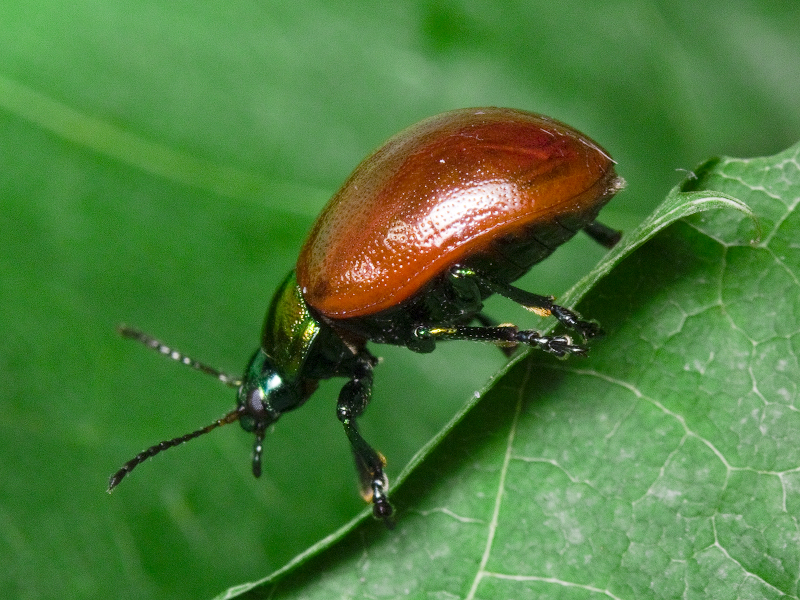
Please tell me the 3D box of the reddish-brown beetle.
[{"bbox_3d":[0.000,0.001,0.053,0.010,0.005,0.005,-30,10,-3],"label":"reddish-brown beetle"}]

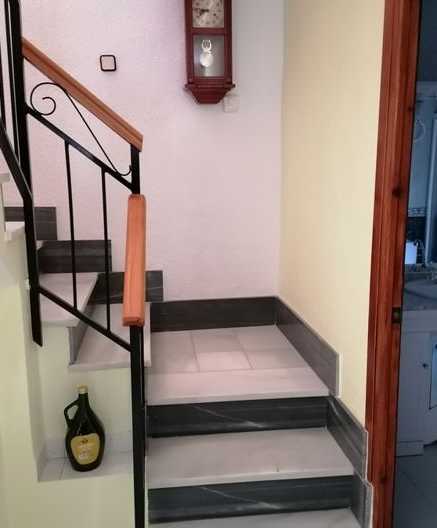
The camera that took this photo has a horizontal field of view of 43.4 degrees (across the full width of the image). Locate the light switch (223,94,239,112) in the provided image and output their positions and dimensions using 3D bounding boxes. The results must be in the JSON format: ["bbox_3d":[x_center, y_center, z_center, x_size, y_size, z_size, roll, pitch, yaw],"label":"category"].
[{"bbox_3d":[0.069,-0.887,3.039,0.086,0.089,0.014,-2,9,-7],"label":"light switch"}]

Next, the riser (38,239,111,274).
[{"bbox_3d":[-0.796,-0.040,3.071,0.389,0.183,0.022,-2,9,-7],"label":"riser"}]

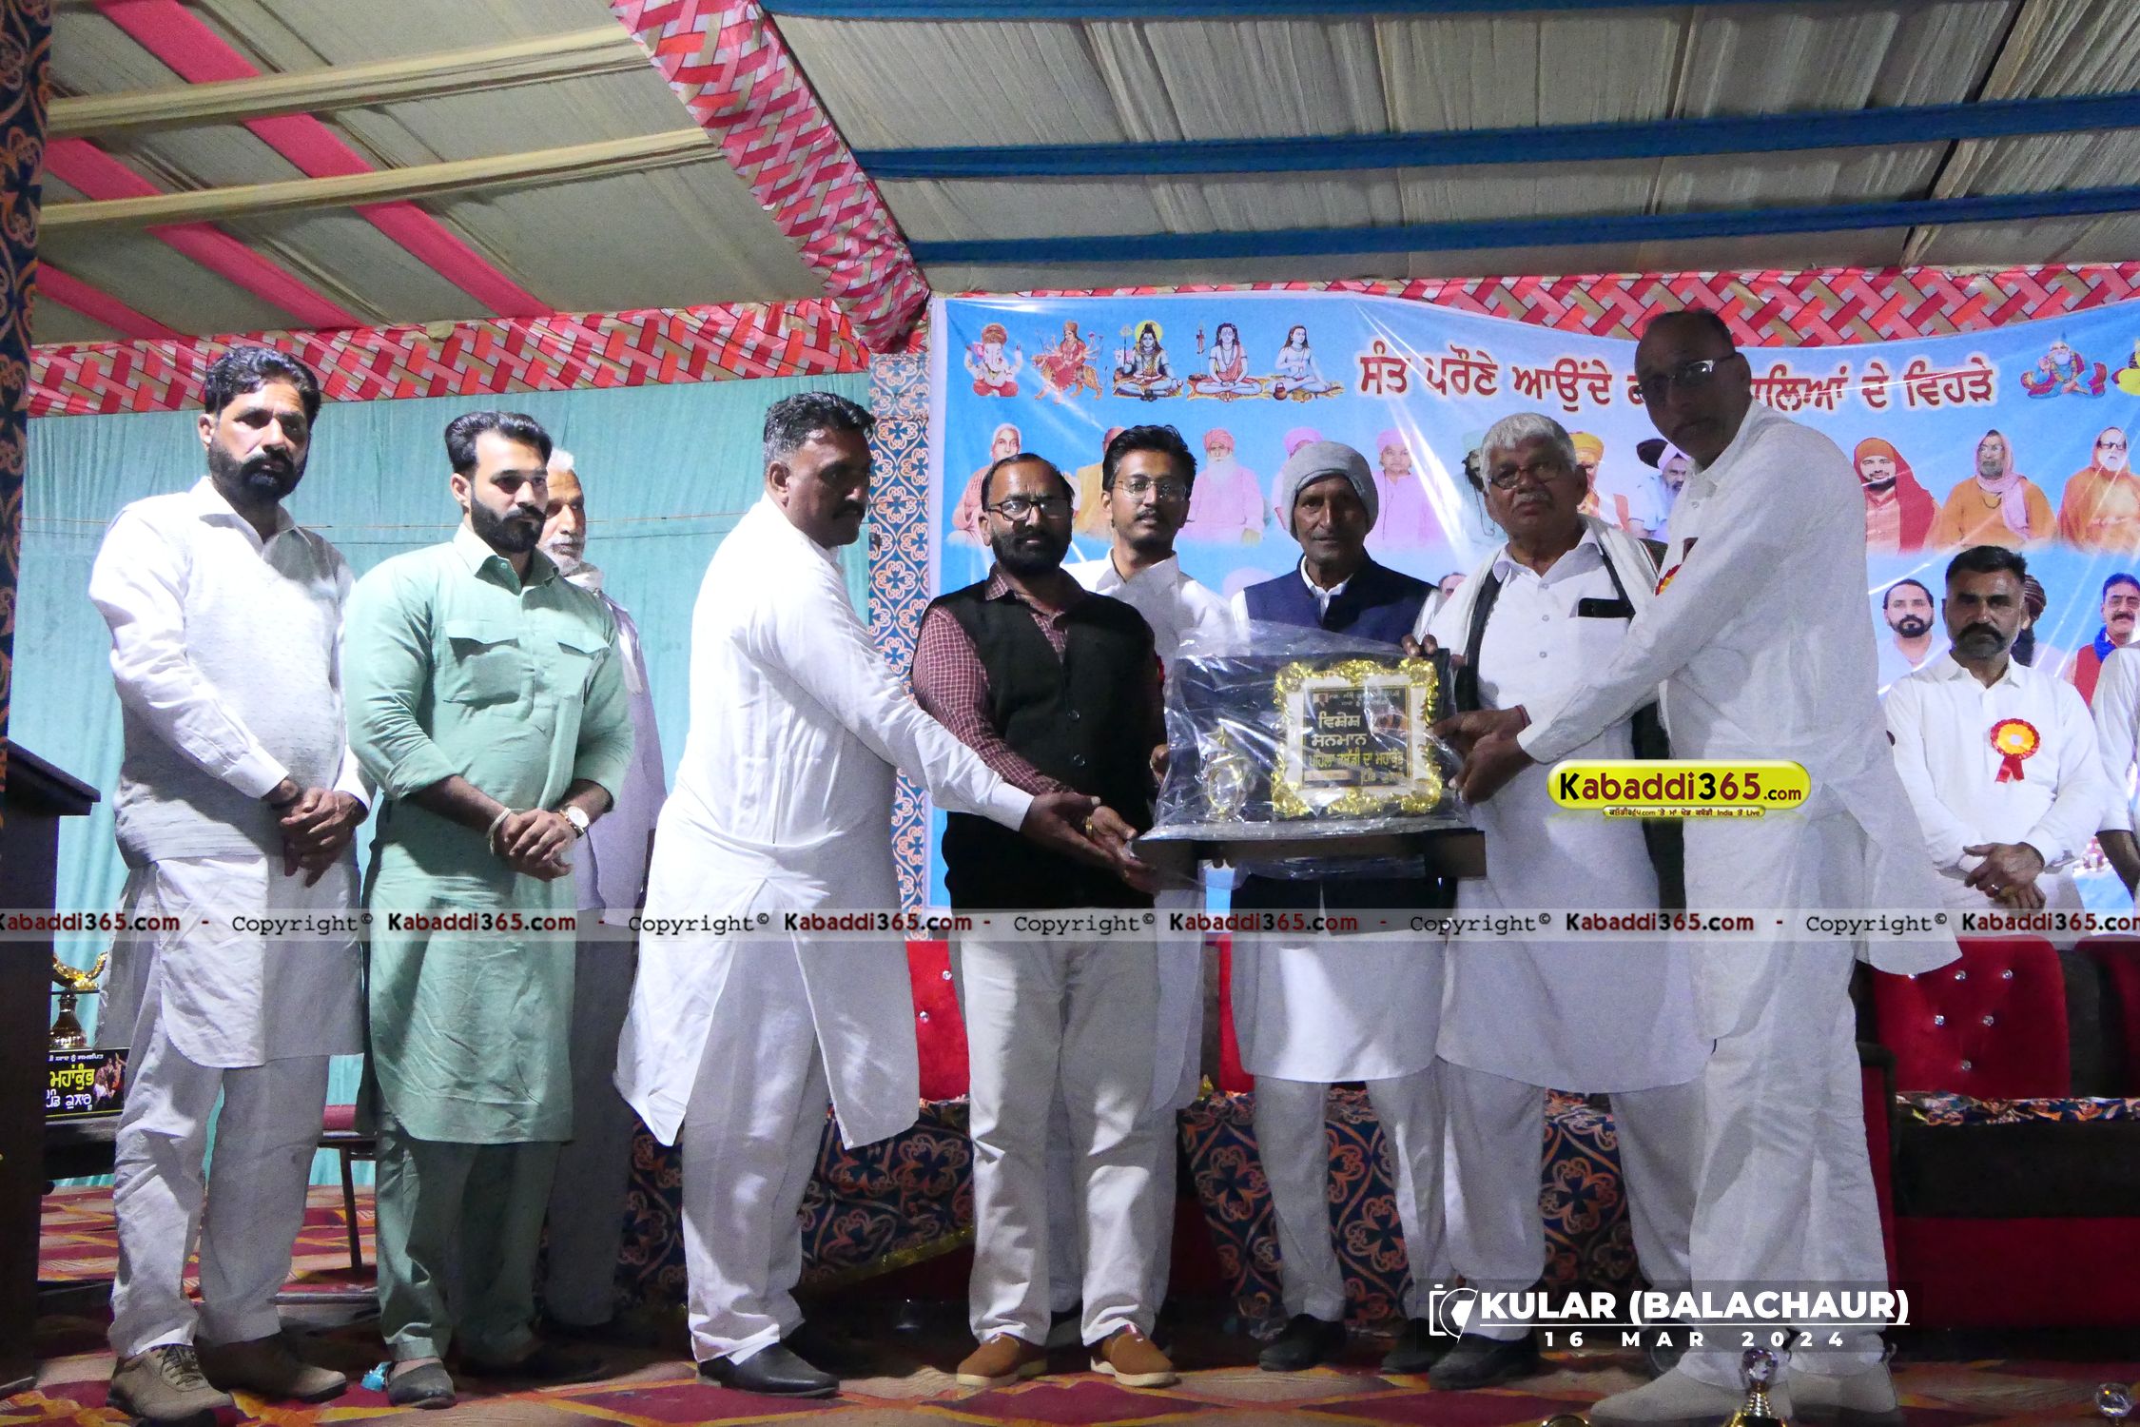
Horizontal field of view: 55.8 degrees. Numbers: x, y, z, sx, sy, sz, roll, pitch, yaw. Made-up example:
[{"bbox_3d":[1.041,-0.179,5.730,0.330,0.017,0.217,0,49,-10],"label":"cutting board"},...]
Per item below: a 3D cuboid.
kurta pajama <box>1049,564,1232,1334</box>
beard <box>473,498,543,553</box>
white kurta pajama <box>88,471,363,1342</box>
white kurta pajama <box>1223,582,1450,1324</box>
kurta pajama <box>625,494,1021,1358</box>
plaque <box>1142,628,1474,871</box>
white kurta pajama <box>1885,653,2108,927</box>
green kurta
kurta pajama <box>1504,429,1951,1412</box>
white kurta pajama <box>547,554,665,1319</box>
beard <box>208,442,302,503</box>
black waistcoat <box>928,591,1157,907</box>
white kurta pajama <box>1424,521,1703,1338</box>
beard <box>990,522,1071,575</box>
[{"bbox_3d":[0.134,0.410,3.909,0.480,1.463,0.320,0,-6,-3],"label":"kurta pajama"},{"bbox_3d":[-0.977,-0.325,3.510,0.110,0.105,0.140,2,-4,34],"label":"beard"},{"bbox_3d":[-1.409,0.339,3.383,0.370,1.489,0.490,-6,-9,44],"label":"white kurta pajama"},{"bbox_3d":[0.499,0.433,3.755,0.480,1.383,0.340,-1,-6,12],"label":"white kurta pajama"},{"bbox_3d":[-0.425,0.355,3.482,0.680,1.479,0.500,-2,-7,18],"label":"kurta pajama"},{"bbox_3d":[0.401,0.065,3.400,0.570,0.400,0.140,1,-1,4],"label":"plaque"},{"bbox_3d":[2.211,0.546,4.819,0.530,1.392,0.360,-2,-7,20],"label":"white kurta pajama"},{"bbox_3d":[-1.017,0.203,3.529,0.510,1.083,0.350,5,-8,-37],"label":"green kurta"},{"bbox_3d":[1.084,0.277,3.289,0.650,1.592,0.490,2,-6,-14],"label":"kurta pajama"},{"bbox_3d":[-0.978,0.430,3.896,0.500,1.421,0.340,5,-8,-40],"label":"white kurta pajama"},{"bbox_3d":[-1.370,-0.408,3.400,0.150,0.105,0.110,6,-6,-44],"label":"beard"},{"bbox_3d":[-0.038,0.060,3.676,0.430,0.608,0.290,1,-6,-12],"label":"black waistcoat"},{"bbox_3d":[0.877,0.376,3.600,0.500,1.462,0.400,-3,-7,25],"label":"white kurta pajama"},{"bbox_3d":[-0.073,-0.297,3.660,0.140,0.100,0.100,-3,-1,-13],"label":"beard"}]

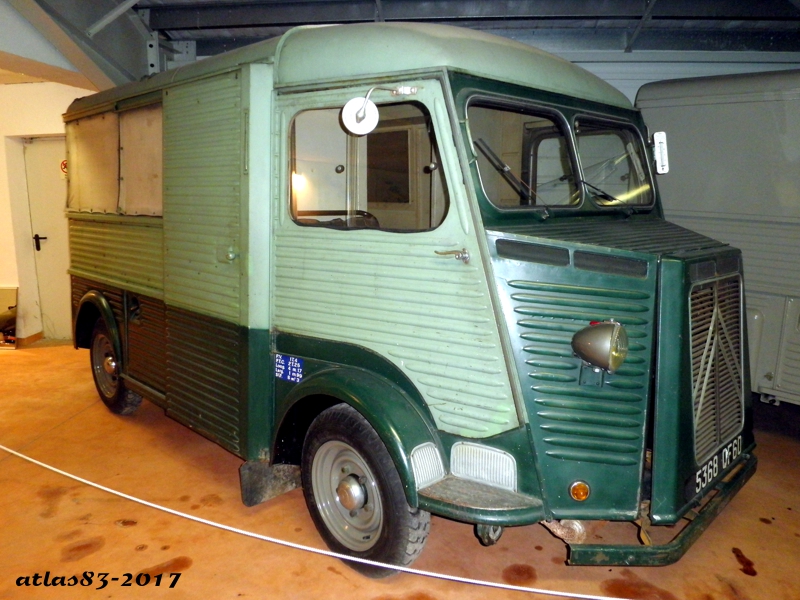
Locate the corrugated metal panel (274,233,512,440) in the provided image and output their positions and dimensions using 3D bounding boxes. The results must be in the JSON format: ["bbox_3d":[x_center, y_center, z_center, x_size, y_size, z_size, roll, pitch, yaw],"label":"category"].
[{"bbox_3d":[-0.064,0.077,2.234,1.123,0.690,0.040,6,8,35],"label":"corrugated metal panel"}]

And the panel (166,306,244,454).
[{"bbox_3d":[-0.934,0.356,2.880,0.040,0.594,0.795,-5,10,-44],"label":"panel"}]

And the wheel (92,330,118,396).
[{"bbox_3d":[-1.976,0.447,4.136,0.440,0.440,0.140,9,13,44],"label":"wheel"}]

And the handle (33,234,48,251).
[{"bbox_3d":[-3.779,-0.601,6.301,0.145,0.170,0.065,1,9,5],"label":"handle"}]

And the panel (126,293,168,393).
[{"bbox_3d":[-1.418,0.224,3.389,0.030,0.512,0.558,-5,10,-44],"label":"panel"}]

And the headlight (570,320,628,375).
[{"bbox_3d":[0.590,0.141,1.800,0.150,0.158,0.168,-9,13,-44],"label":"headlight"}]

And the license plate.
[{"bbox_3d":[1.144,0.585,2.157,0.486,0.085,0.015,-9,7,-44],"label":"license plate"}]

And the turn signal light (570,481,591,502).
[{"bbox_3d":[0.565,0.599,1.870,0.072,0.072,0.040,0,-3,0],"label":"turn signal light"}]

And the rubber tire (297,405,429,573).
[{"bbox_3d":[-0.157,0.757,2.416,0.175,0.680,0.680,-10,14,-43],"label":"rubber tire"}]

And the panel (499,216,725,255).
[{"bbox_3d":[0.939,-0.254,2.313,0.420,0.070,1.420,23,22,40],"label":"panel"}]

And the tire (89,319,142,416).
[{"bbox_3d":[-1.938,0.450,4.111,0.180,0.700,0.700,-9,13,-44],"label":"tire"}]

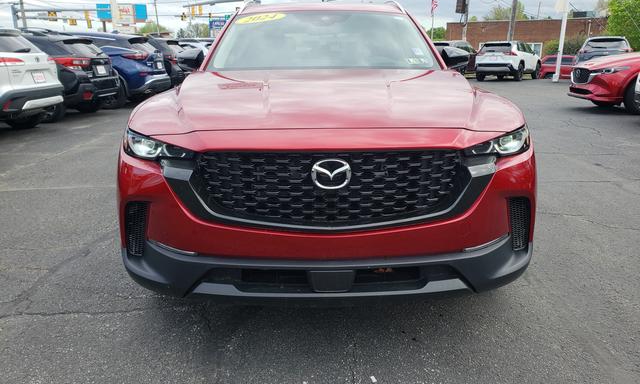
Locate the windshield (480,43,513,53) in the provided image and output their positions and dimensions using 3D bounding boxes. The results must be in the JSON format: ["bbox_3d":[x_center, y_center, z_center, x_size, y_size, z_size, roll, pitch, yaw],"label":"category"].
[{"bbox_3d":[8.018,-6.564,21.836,1.280,0.440,0.220,11,19,32],"label":"windshield"}]

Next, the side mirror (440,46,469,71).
[{"bbox_3d":[0.919,-0.912,3.286,0.220,0.165,0.170,0,16,-1],"label":"side mirror"}]

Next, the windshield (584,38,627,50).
[{"bbox_3d":[11.739,-6.044,19.697,1.420,0.450,0.240,9,19,30],"label":"windshield"}]

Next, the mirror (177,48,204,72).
[{"bbox_3d":[-0.883,-0.900,3.289,0.220,0.165,0.170,0,16,-1],"label":"mirror"}]

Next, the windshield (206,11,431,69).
[{"bbox_3d":[0.013,-1.011,3.195,1.420,0.400,0.740,0,16,-1],"label":"windshield"}]

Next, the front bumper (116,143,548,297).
[{"bbox_3d":[0.030,0.107,2.116,1.860,0.670,0.480,0,16,-1],"label":"front bumper"}]

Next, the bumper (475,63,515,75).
[{"bbox_3d":[7.674,-5.370,20.900,1.800,0.500,0.450,13,21,37],"label":"bumper"}]

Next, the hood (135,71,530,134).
[{"bbox_3d":[0.031,-0.473,2.413,1.700,0.250,1.120,0,16,-1],"label":"hood"}]

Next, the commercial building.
[{"bbox_3d":[23.803,-15.401,50.548,17.000,4.500,11.000,13,21,38],"label":"commercial building"}]

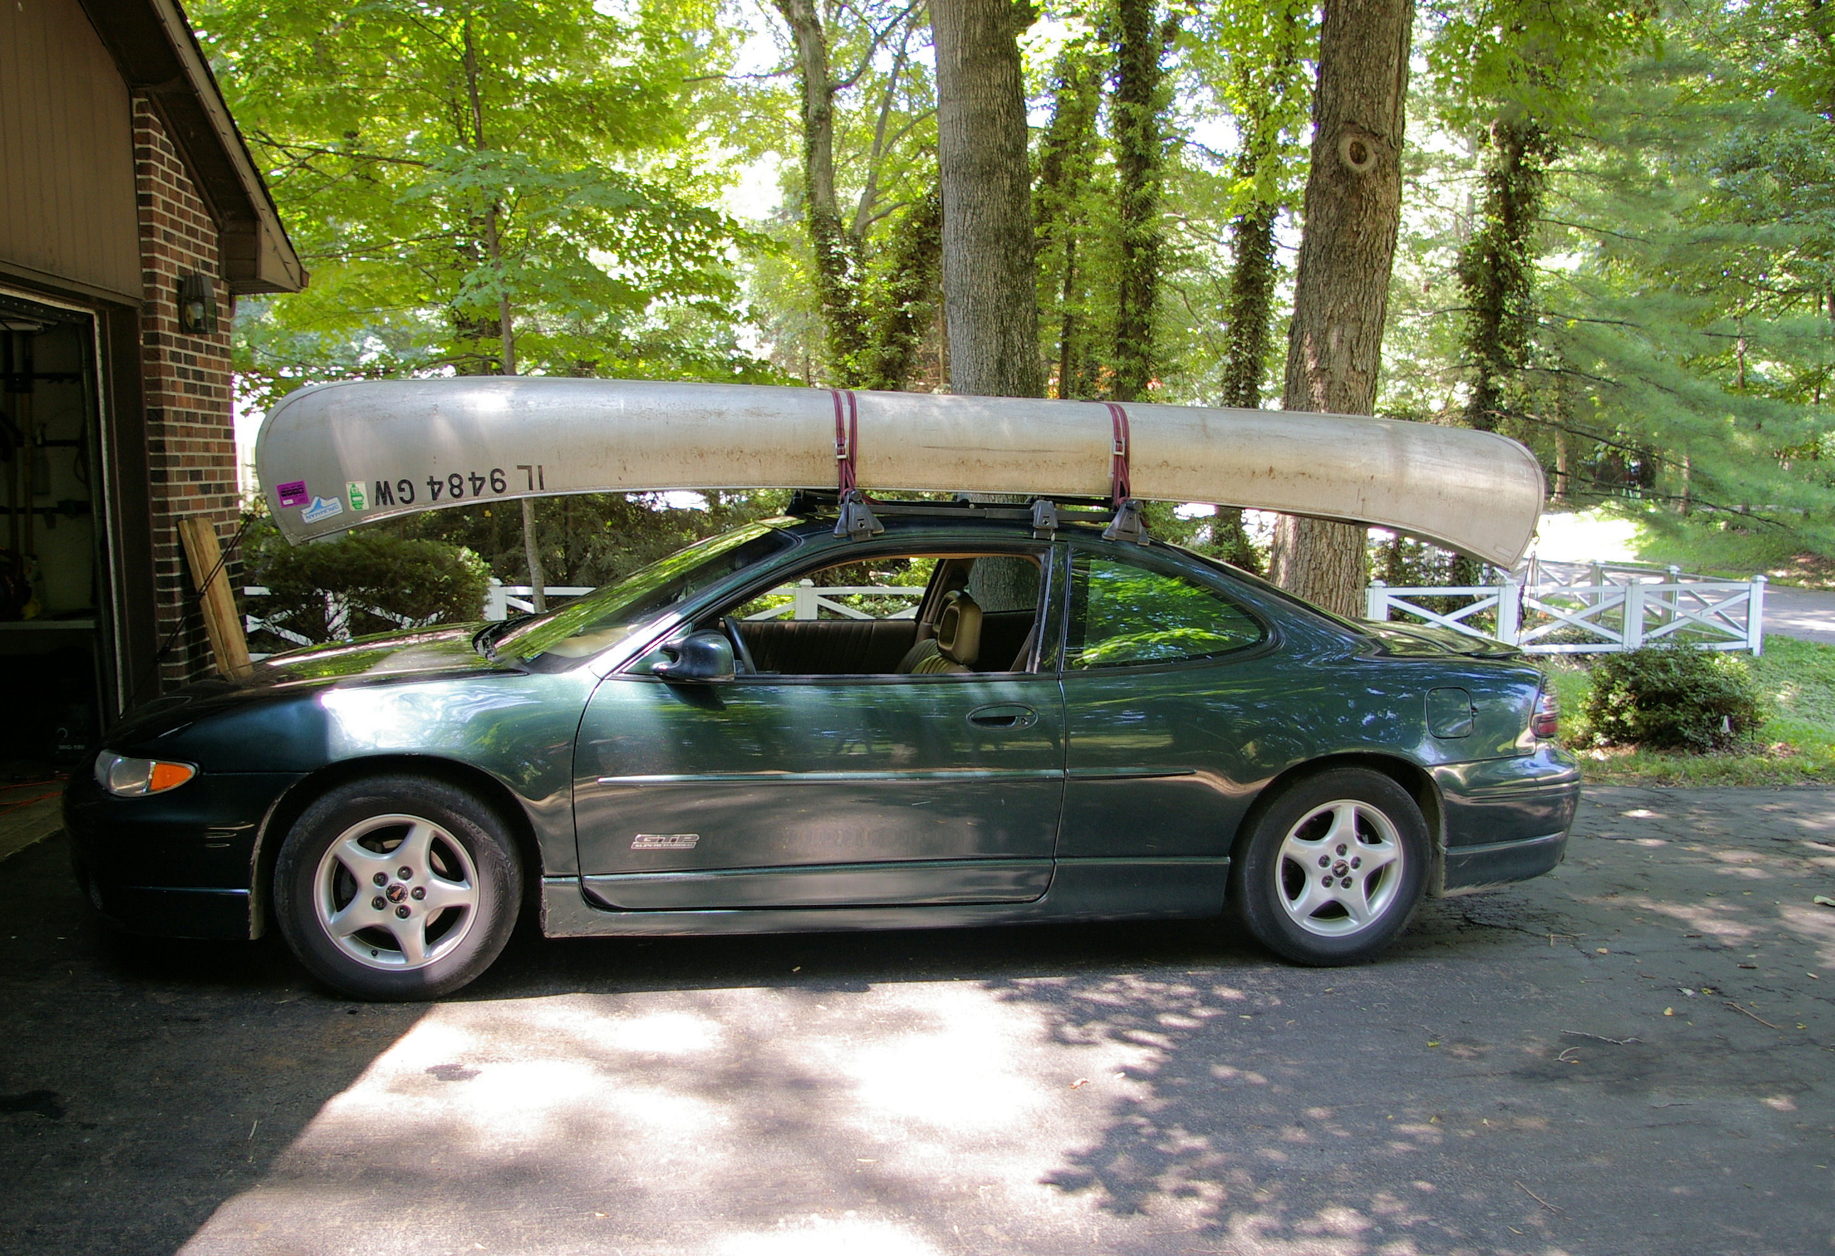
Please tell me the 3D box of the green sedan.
[{"bbox_3d":[-0.161,0.281,4.989,4.980,1.400,1.860,0,6,-11],"label":"green sedan"}]

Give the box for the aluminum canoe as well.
[{"bbox_3d":[0.134,-0.531,4.959,4.580,0.580,0.900,0,6,-11],"label":"aluminum canoe"}]

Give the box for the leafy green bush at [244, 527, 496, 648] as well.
[{"bbox_3d":[-3.800,-0.130,9.650,1.750,1.100,1.500,-2,6,-19],"label":"leafy green bush"}]

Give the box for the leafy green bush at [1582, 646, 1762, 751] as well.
[{"bbox_3d":[4.630,0.410,8.720,1.100,0.620,1.000,3,6,27],"label":"leafy green bush"}]

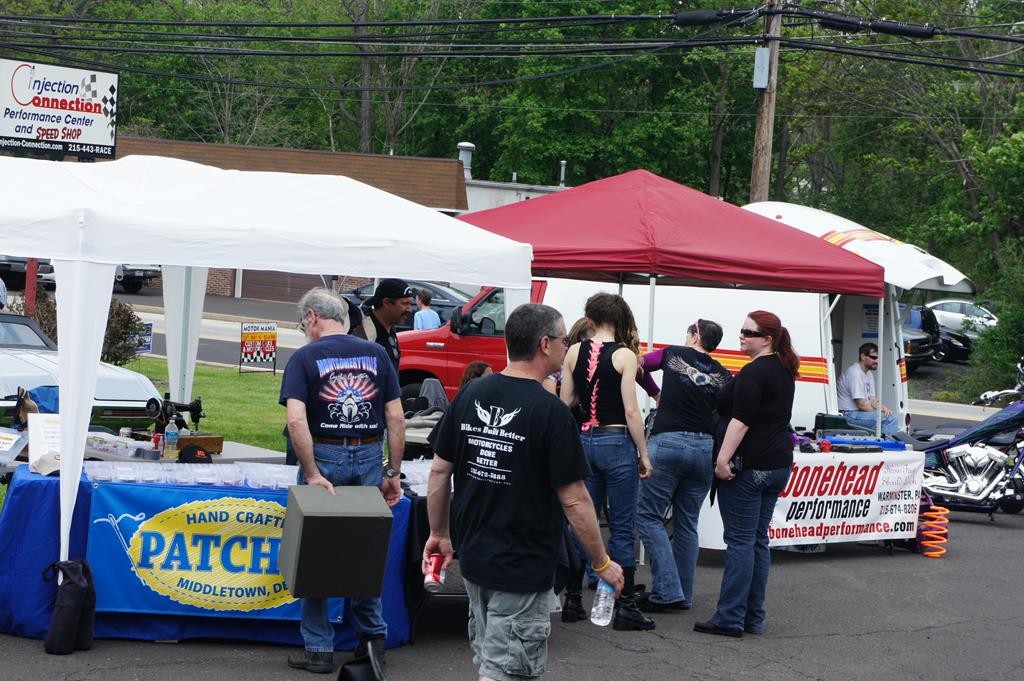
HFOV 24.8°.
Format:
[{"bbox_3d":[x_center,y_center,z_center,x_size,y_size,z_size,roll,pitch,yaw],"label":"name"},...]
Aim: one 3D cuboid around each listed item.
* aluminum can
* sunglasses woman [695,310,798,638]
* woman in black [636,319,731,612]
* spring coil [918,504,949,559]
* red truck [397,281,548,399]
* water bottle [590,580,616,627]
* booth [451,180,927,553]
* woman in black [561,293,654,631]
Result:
[{"bbox_3d":[-0.258,0.775,7.800,0.066,0.122,0.066,2,-30,1],"label":"aluminum can"},{"bbox_3d":[1.253,0.708,12.400,0.460,1.690,0.480,3,1,28],"label":"sunglasses woman"},{"bbox_3d":[0.994,0.724,13.500,0.500,1.640,0.460,2,1,-30],"label":"woman in black"},{"bbox_3d":[3.082,1.374,16.949,0.190,0.385,0.190,3,1,11],"label":"spring coil"},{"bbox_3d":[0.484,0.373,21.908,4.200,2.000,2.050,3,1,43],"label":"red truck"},{"bbox_3d":[0.311,0.829,7.550,0.065,0.200,0.065,12,-9,0],"label":"water bottle"},{"bbox_3d":[1.026,0.105,17.253,2.850,2.720,3.000,2,1,-44],"label":"booth"},{"bbox_3d":[0.505,0.646,12.450,0.490,1.750,0.400,3,1,12],"label":"woman in black"}]

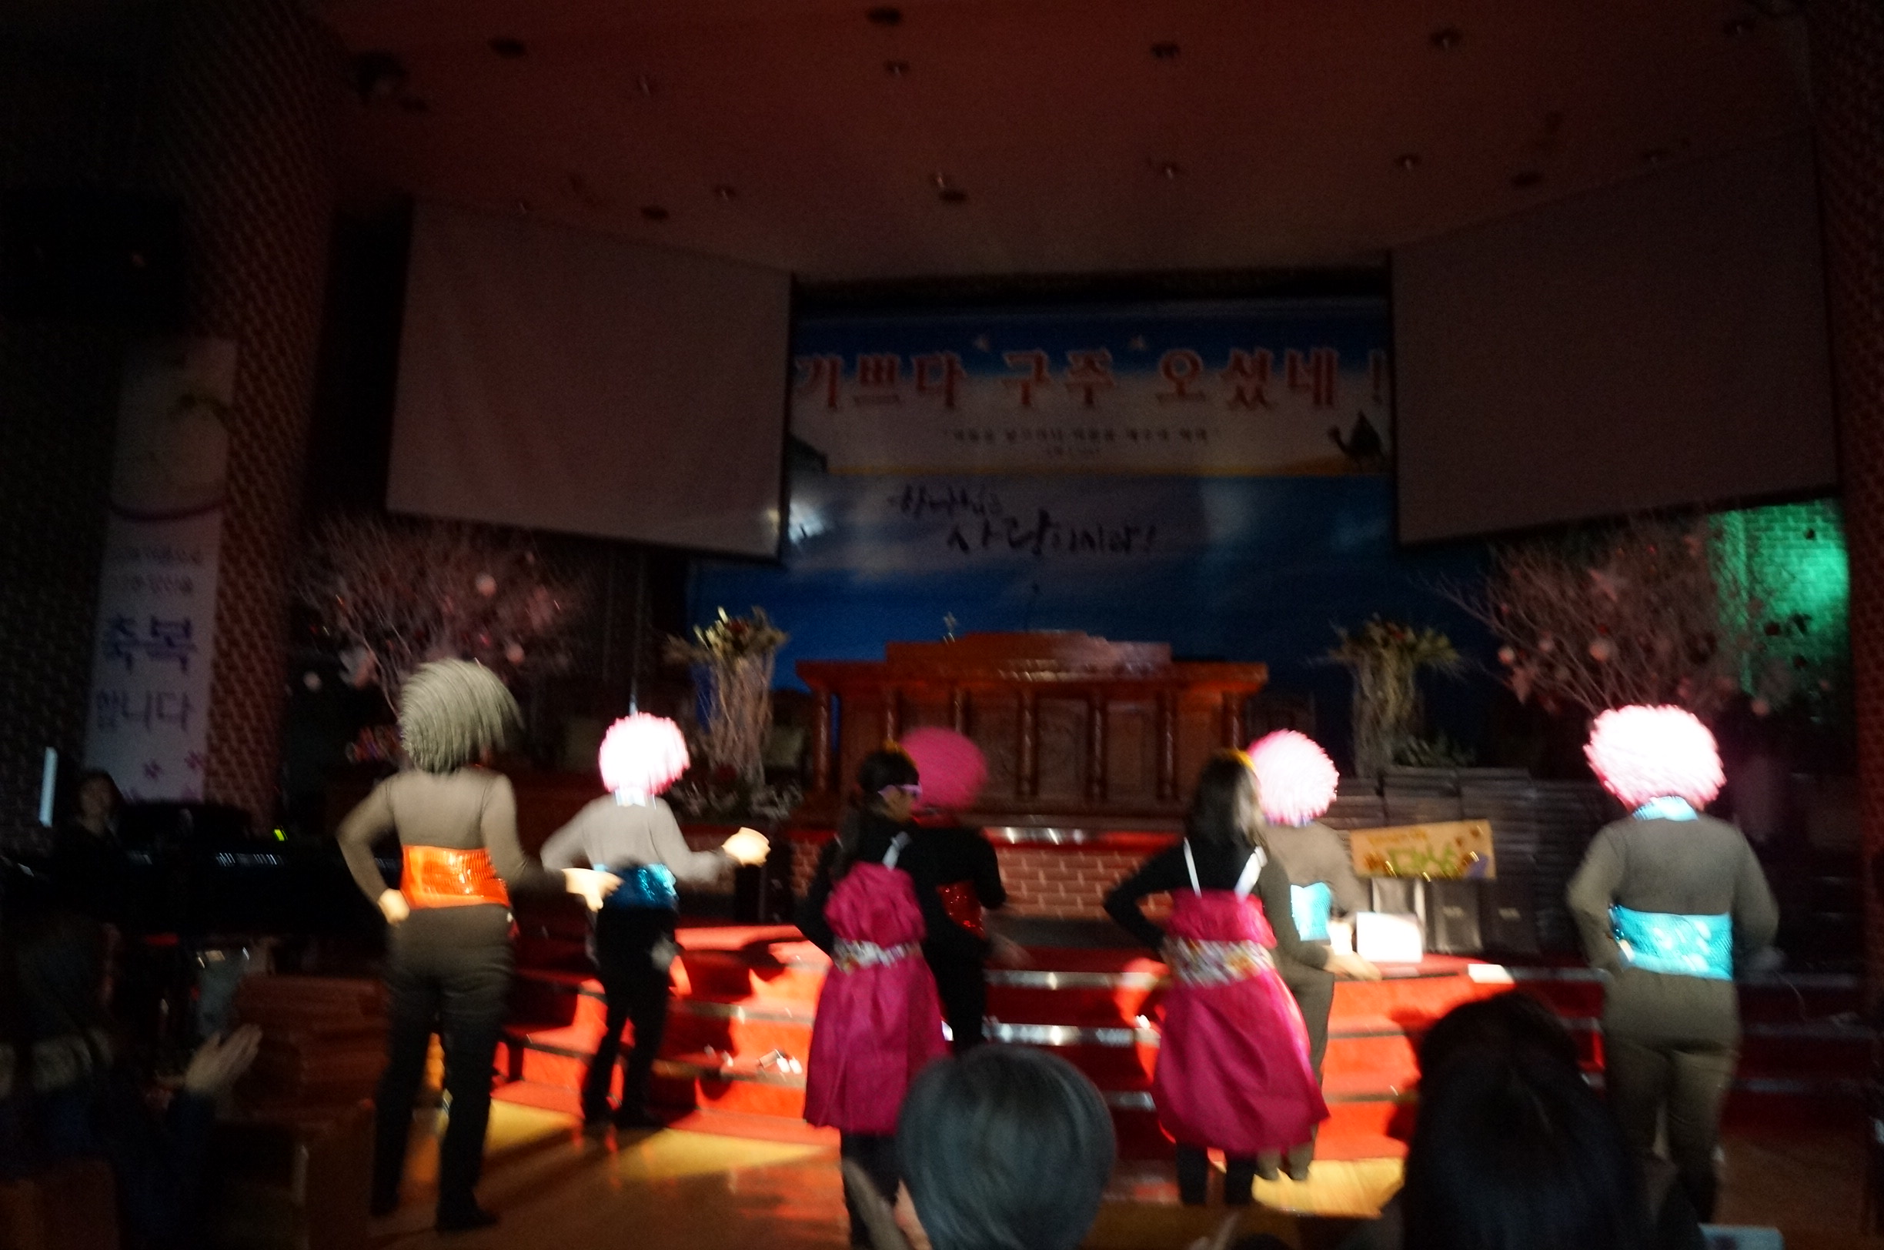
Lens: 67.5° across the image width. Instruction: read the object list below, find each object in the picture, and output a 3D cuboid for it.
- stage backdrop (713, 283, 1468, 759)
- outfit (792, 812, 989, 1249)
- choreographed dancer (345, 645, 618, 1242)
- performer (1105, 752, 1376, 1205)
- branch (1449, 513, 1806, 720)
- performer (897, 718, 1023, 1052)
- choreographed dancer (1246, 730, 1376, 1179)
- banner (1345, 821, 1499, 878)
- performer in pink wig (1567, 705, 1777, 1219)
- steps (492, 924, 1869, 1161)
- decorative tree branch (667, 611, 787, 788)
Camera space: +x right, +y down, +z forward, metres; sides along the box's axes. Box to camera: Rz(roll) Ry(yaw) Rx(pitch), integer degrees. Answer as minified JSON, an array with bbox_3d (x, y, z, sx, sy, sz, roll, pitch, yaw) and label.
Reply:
[{"bbox_3d":[1.070,-0.639,10.200,5.650,3.400,0.150,0,-7,8],"label":"stage backdrop"},{"bbox_3d":[-0.166,1.217,4.169,0.500,1.300,0.460,-1,-7,18],"label":"outfit"},{"bbox_3d":[-1.444,1.001,4.507,0.820,1.762,0.500,1,-7,0],"label":"choreographed dancer"},{"bbox_3d":[0.904,1.122,4.420,0.740,1.450,0.500,0,-6,9],"label":"performer"},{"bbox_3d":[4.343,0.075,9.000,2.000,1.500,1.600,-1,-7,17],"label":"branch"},{"bbox_3d":[0.045,1.124,4.916,0.480,1.530,0.380,-5,-9,44],"label":"performer"},{"bbox_3d":[1.316,1.205,5.194,0.520,1.614,0.450,-1,-7,18],"label":"choreographed dancer"},{"bbox_3d":[2.334,1.094,6.850,0.710,0.270,0.030,0,-6,6],"label":"banner"},{"bbox_3d":[2.052,1.023,3.993,0.560,1.580,0.400,1,-6,0],"label":"performer in pink wig"},{"bbox_3d":[0.975,1.895,6.531,6.000,0.550,2.100,0,-7,7],"label":"steps"},{"bbox_3d":[-1.299,0.435,8.500,0.750,1.080,0.650,0,-7,8],"label":"decorative tree branch"}]

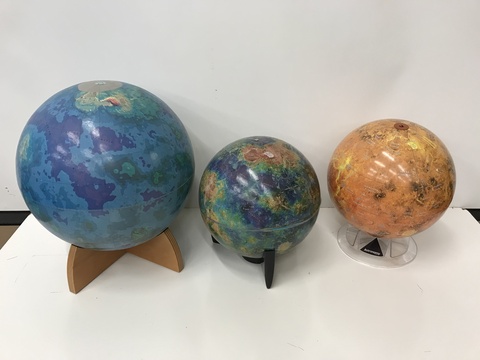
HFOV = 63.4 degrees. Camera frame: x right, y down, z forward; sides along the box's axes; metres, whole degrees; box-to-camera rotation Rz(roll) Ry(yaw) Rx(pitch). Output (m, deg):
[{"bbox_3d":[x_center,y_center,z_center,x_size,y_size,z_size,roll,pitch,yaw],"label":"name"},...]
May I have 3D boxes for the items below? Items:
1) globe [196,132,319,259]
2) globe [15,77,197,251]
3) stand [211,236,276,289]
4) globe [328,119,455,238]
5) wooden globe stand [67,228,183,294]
[{"bbox_3d":[0.048,0.042,0.984,0.305,0.305,0.305,0,29,0],"label":"globe"},{"bbox_3d":[-0.315,-0.034,0.951,0.406,0.406,0.406,0,29,0],"label":"globe"},{"bbox_3d":[0.053,0.158,1.013,0.255,0.120,0.225,-4,29,-7],"label":"stand"},{"bbox_3d":[0.381,-0.003,0.999,0.305,0.305,0.305,0,29,0],"label":"globe"},{"bbox_3d":[-0.314,0.143,1.047,0.275,0.118,0.275,-9,30,-15],"label":"wooden globe stand"}]

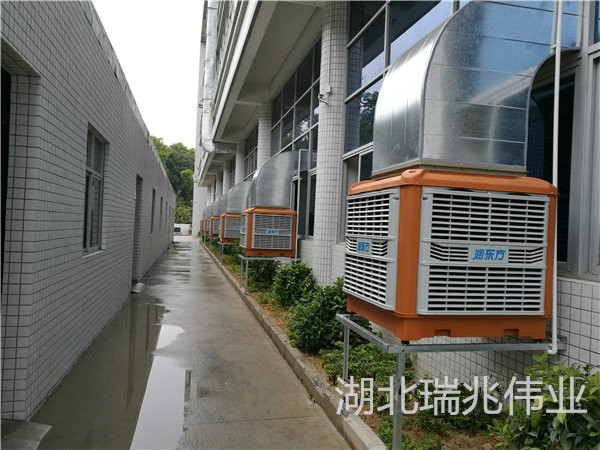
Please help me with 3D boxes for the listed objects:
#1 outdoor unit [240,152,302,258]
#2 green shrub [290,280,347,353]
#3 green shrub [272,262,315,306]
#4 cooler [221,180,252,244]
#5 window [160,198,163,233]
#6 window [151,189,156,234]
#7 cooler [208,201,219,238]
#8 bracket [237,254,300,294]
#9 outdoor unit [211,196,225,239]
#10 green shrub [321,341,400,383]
[{"bbox_3d":[-0.642,-0.476,10.754,1.265,2.366,1.122,2,-1,-13],"label":"outdoor unit"},{"bbox_3d":[0.235,1.048,5.671,0.720,0.770,0.720,2,-1,0],"label":"green shrub"},{"bbox_3d":[-0.122,1.067,8.623,0.780,0.760,0.770,2,-1,-13],"label":"green shrub"},{"bbox_3d":[-2.411,-0.479,18.091,1.265,2.366,1.122,2,-1,-13],"label":"cooler"},{"bbox_3d":[-5.719,-0.410,19.160,0.120,1.420,1.370,2,-1,-13],"label":"window"},{"bbox_3d":[-4.707,-0.404,14.930,0.120,1.410,1.370,2,-1,-13],"label":"window"},{"bbox_3d":[-5.976,-0.484,32.813,1.265,2.366,1.122,2,-1,-13],"label":"cooler"},{"bbox_3d":[-0.692,1.092,10.574,1.275,0.734,1.142,2,-1,-13],"label":"bracket"},{"bbox_3d":[-4.178,-0.481,25.377,1.265,2.366,1.122,2,-1,-13],"label":"outdoor unit"},{"bbox_3d":[0.645,1.434,4.891,0.850,0.260,0.850,3,0,-13],"label":"green shrub"}]

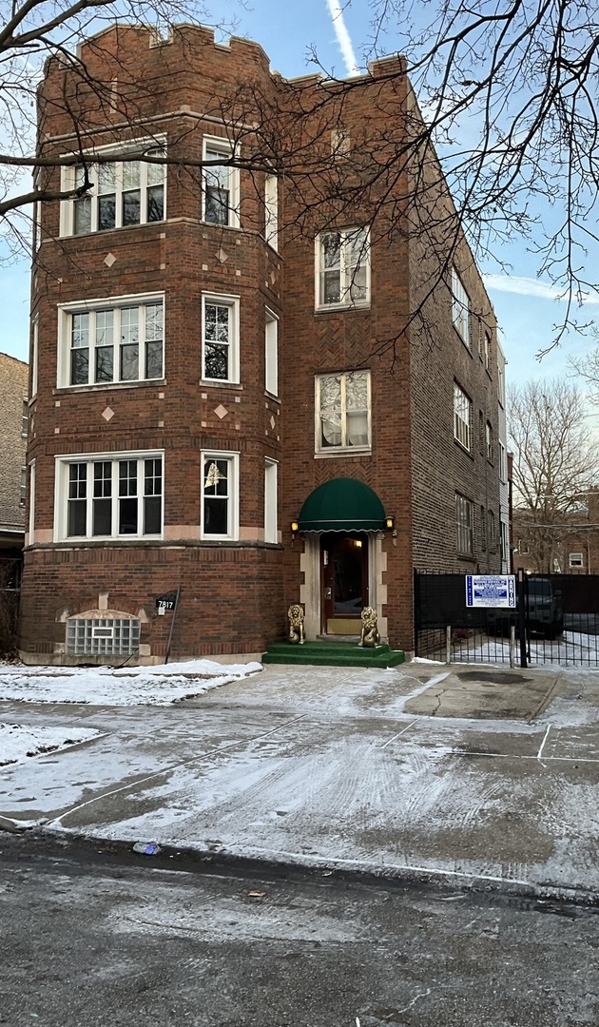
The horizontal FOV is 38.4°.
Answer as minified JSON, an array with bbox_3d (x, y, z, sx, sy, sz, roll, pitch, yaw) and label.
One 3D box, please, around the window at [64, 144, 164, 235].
[{"bbox_3d":[-3.643,-6.384,16.884,2.415,1.723,0.160,-2,-5,19],"label":"window"}]

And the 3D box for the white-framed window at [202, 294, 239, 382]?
[{"bbox_3d":[-1.508,-3.339,16.429,0.758,1.683,0.160,2,-5,-25],"label":"white-framed window"}]

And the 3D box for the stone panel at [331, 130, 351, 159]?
[{"bbox_3d":[0.883,-7.816,18.198,0.416,0.615,0.089,-2,-5,19],"label":"stone panel"}]

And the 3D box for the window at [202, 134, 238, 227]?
[{"bbox_3d":[-1.549,-6.502,16.967,0.783,1.754,0.198,2,-5,-26],"label":"window"}]

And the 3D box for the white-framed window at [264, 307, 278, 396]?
[{"bbox_3d":[-0.603,-3.254,17.469,0.160,1.683,0.769,-2,-5,18],"label":"white-framed window"}]

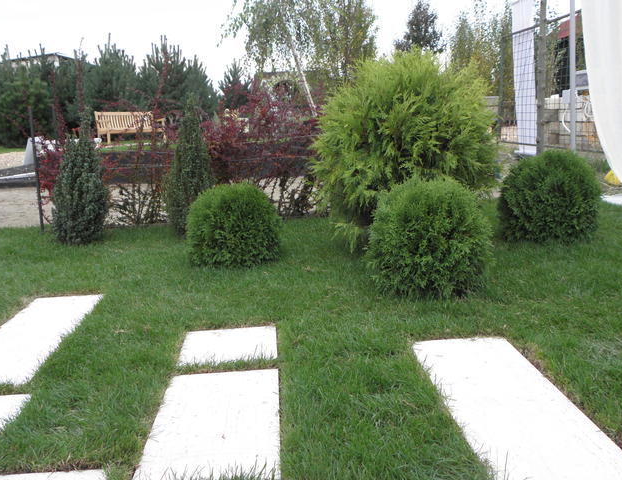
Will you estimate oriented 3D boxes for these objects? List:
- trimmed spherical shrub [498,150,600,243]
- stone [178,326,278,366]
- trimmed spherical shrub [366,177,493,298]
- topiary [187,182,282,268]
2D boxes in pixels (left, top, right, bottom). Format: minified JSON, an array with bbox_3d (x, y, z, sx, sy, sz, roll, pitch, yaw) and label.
[{"bbox_3d":[2.541,-0.504,7.519,1.033,0.882,1.033,-3,10,-3],"label":"trimmed spherical shrub"},{"bbox_3d":[-0.504,0.675,4.345,0.571,0.050,0.637,-3,10,-3],"label":"stone"},{"bbox_3d":[0.932,-0.065,5.546,0.972,0.858,0.972,-3,10,-3],"label":"trimmed spherical shrub"},{"bbox_3d":[-0.761,-0.195,6.980,0.915,0.734,0.915,-3,10,-3],"label":"topiary"}]

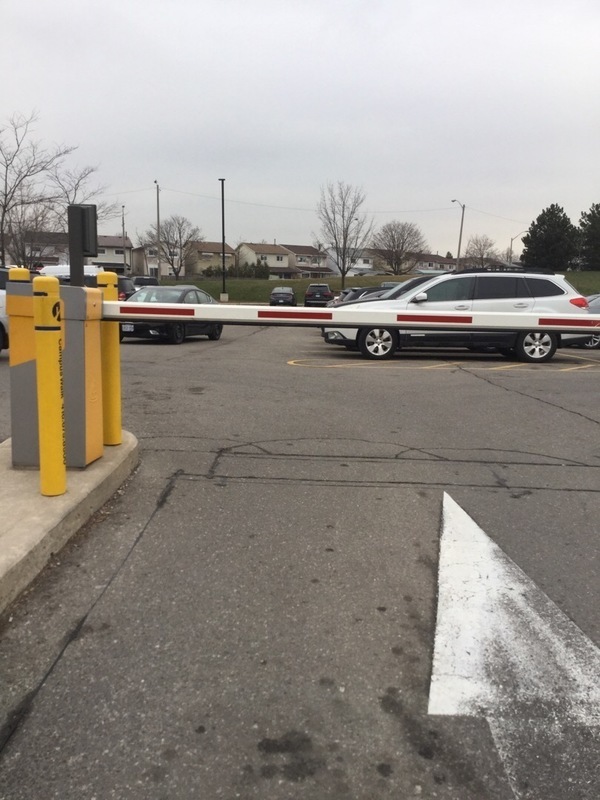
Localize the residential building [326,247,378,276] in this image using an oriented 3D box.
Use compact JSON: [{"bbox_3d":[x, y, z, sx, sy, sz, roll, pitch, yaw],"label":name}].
[{"bbox_3d":[7.200,-22.525,124.133,6.500,6.900,9.000,-6,9,-37],"label":"residential building"}]

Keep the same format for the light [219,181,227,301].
[{"bbox_3d":[-5.777,-12.043,54.320,0.650,9.110,0.750,5,9,24],"label":"light"}]

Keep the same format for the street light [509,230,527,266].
[{"bbox_3d":[33.894,-21.416,110.159,2.800,9.000,0.350,0,7,0],"label":"street light"}]

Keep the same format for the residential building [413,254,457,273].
[{"bbox_3d":[24.700,-24.923,142.981,10.500,6.900,9.000,-6,9,-37],"label":"residential building"}]

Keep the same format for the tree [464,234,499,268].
[{"bbox_3d":[32.794,-26.366,129.443,6.265,6.909,6.265,1,9,0],"label":"tree"}]

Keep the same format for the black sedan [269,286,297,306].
[{"bbox_3d":[-1.226,-7.599,53.971,1.830,1.450,4.750,0,7,3],"label":"black sedan"}]

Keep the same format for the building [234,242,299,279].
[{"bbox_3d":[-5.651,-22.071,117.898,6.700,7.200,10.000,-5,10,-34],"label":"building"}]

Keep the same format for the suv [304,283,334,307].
[{"bbox_3d":[1.376,-7.364,51.121,1.910,1.700,4.700,1,9,2],"label":"suv"}]

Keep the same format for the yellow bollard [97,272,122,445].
[{"bbox_3d":[-1.208,-0.258,4.551,0.130,1.080,0.130,0,7,0],"label":"yellow bollard"}]

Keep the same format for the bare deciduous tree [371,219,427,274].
[{"bbox_3d":[13.469,-20.765,97.967,8.096,7.371,7.956,1,9,0],"label":"bare deciduous tree"}]

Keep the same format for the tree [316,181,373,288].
[{"bbox_3d":[3.709,-13.995,61.085,4.798,9.123,4.711,1,9,0],"label":"tree"}]

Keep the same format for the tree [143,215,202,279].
[{"bbox_3d":[-14.764,-17.976,84.288,7.083,7.488,6.843,1,9,0],"label":"tree"}]

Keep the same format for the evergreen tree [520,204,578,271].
[{"bbox_3d":[29.211,-18.978,84.045,6.963,7.682,6.723,1,9,0],"label":"evergreen tree"}]

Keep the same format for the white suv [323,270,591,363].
[{"bbox_3d":[2.880,-1.612,13.482,4.780,1.650,1.820,1,7,9],"label":"white suv"}]

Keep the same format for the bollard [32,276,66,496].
[{"bbox_3d":[-1.222,-0.061,3.512,0.130,1.070,0.130,0,7,0],"label":"bollard"}]

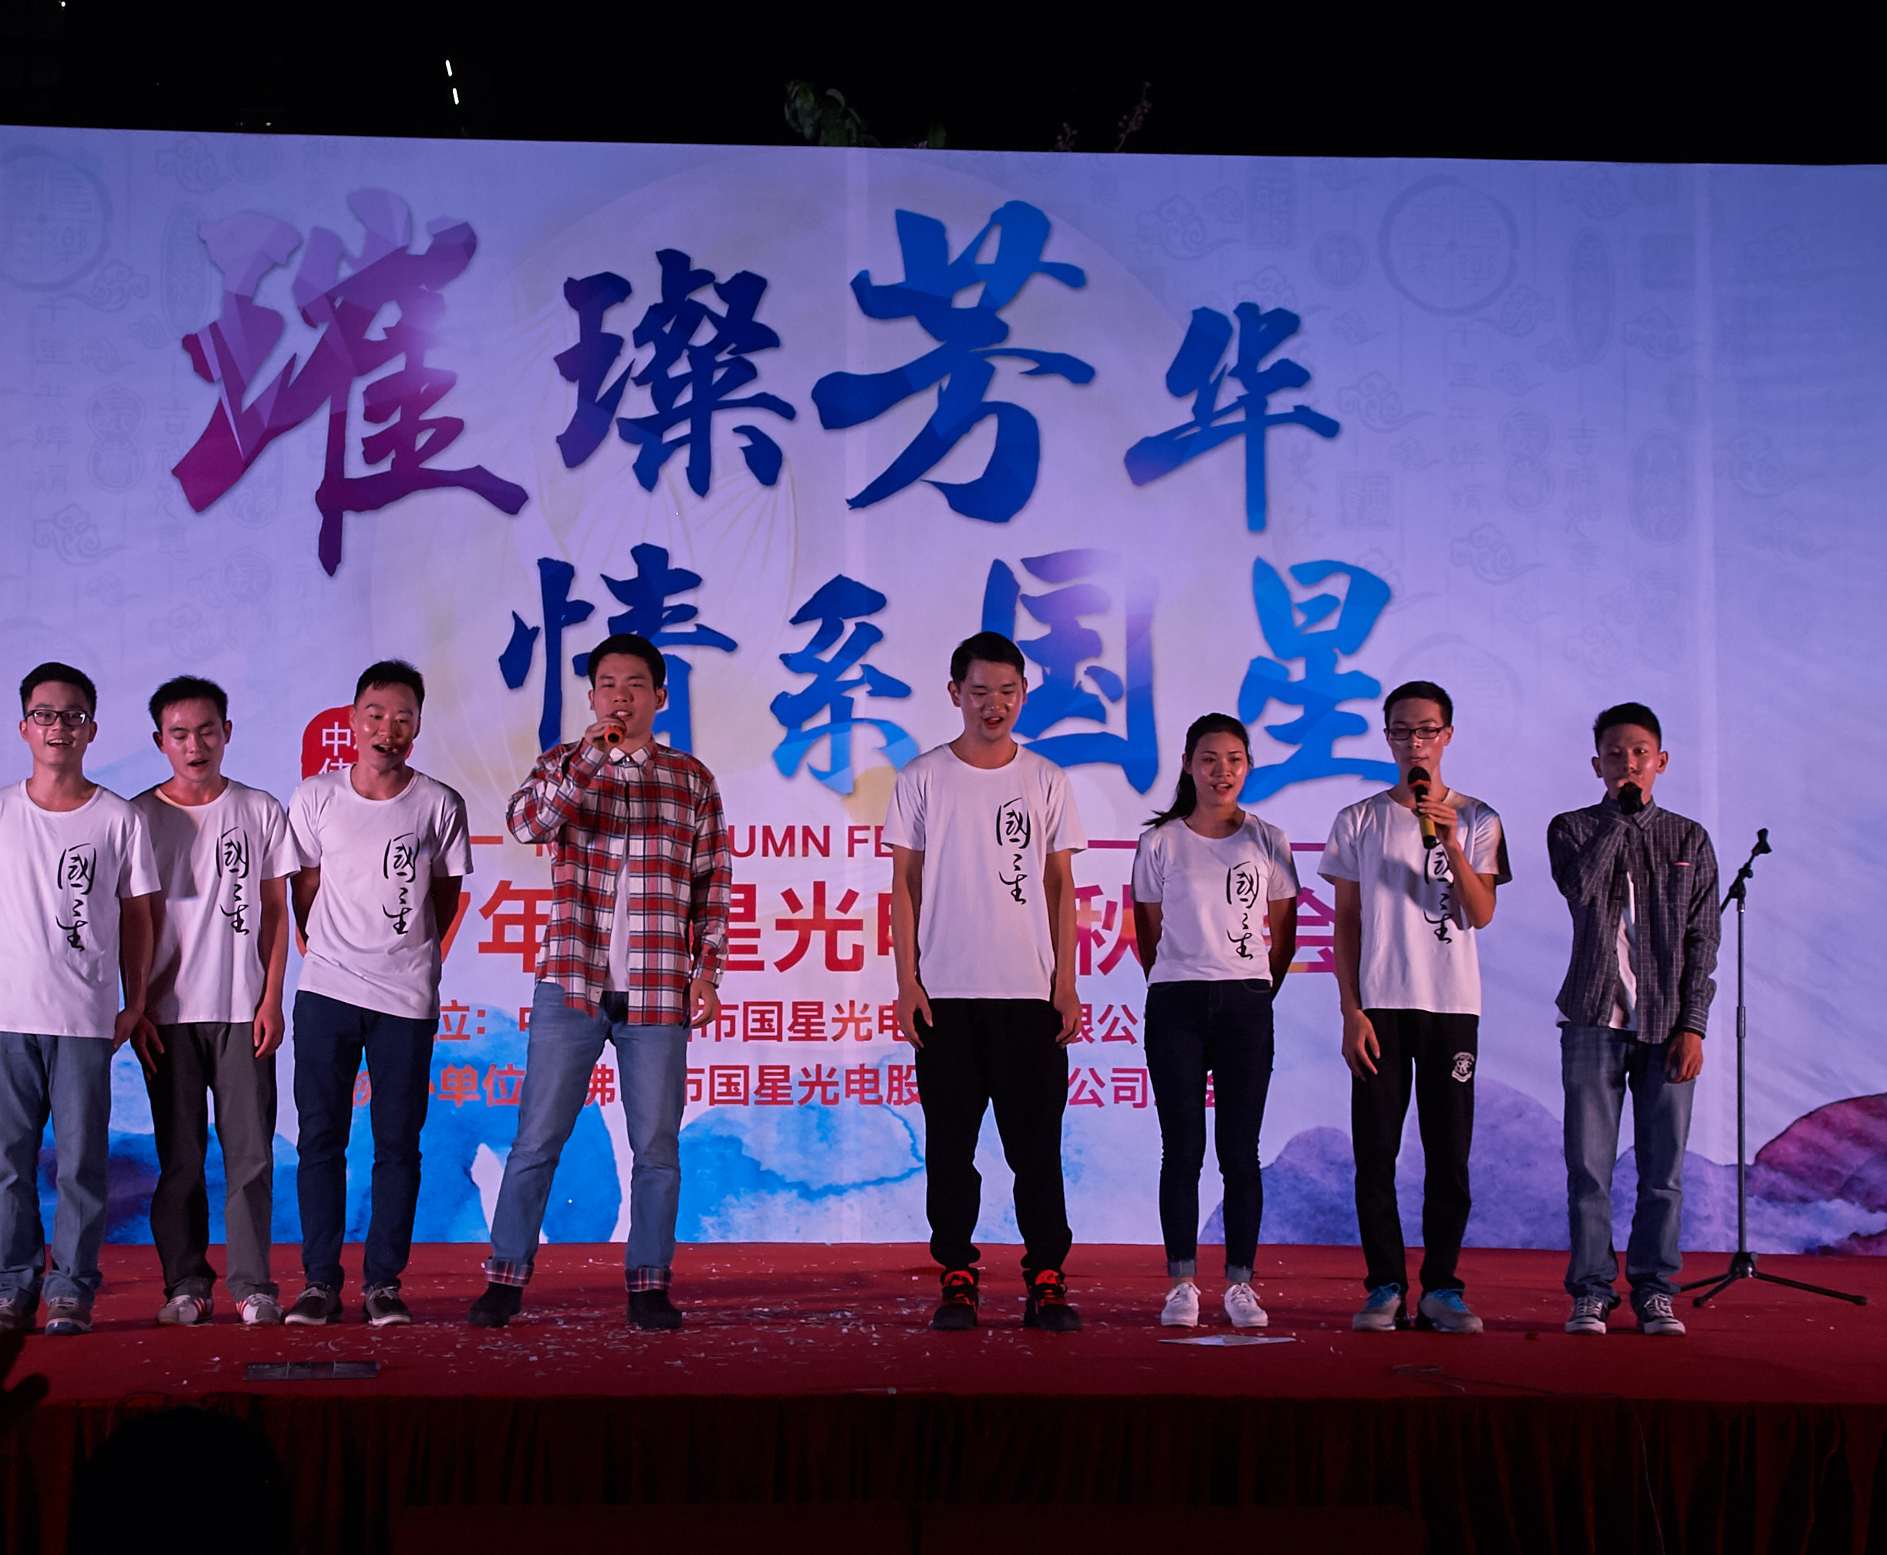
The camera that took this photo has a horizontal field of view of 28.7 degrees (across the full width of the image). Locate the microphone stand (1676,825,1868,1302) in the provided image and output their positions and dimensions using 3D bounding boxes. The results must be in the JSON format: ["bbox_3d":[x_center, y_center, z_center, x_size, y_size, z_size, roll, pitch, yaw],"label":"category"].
[{"bbox_3d":[2.243,0.827,10.661,0.620,1.372,0.575,-4,-5,43],"label":"microphone stand"}]

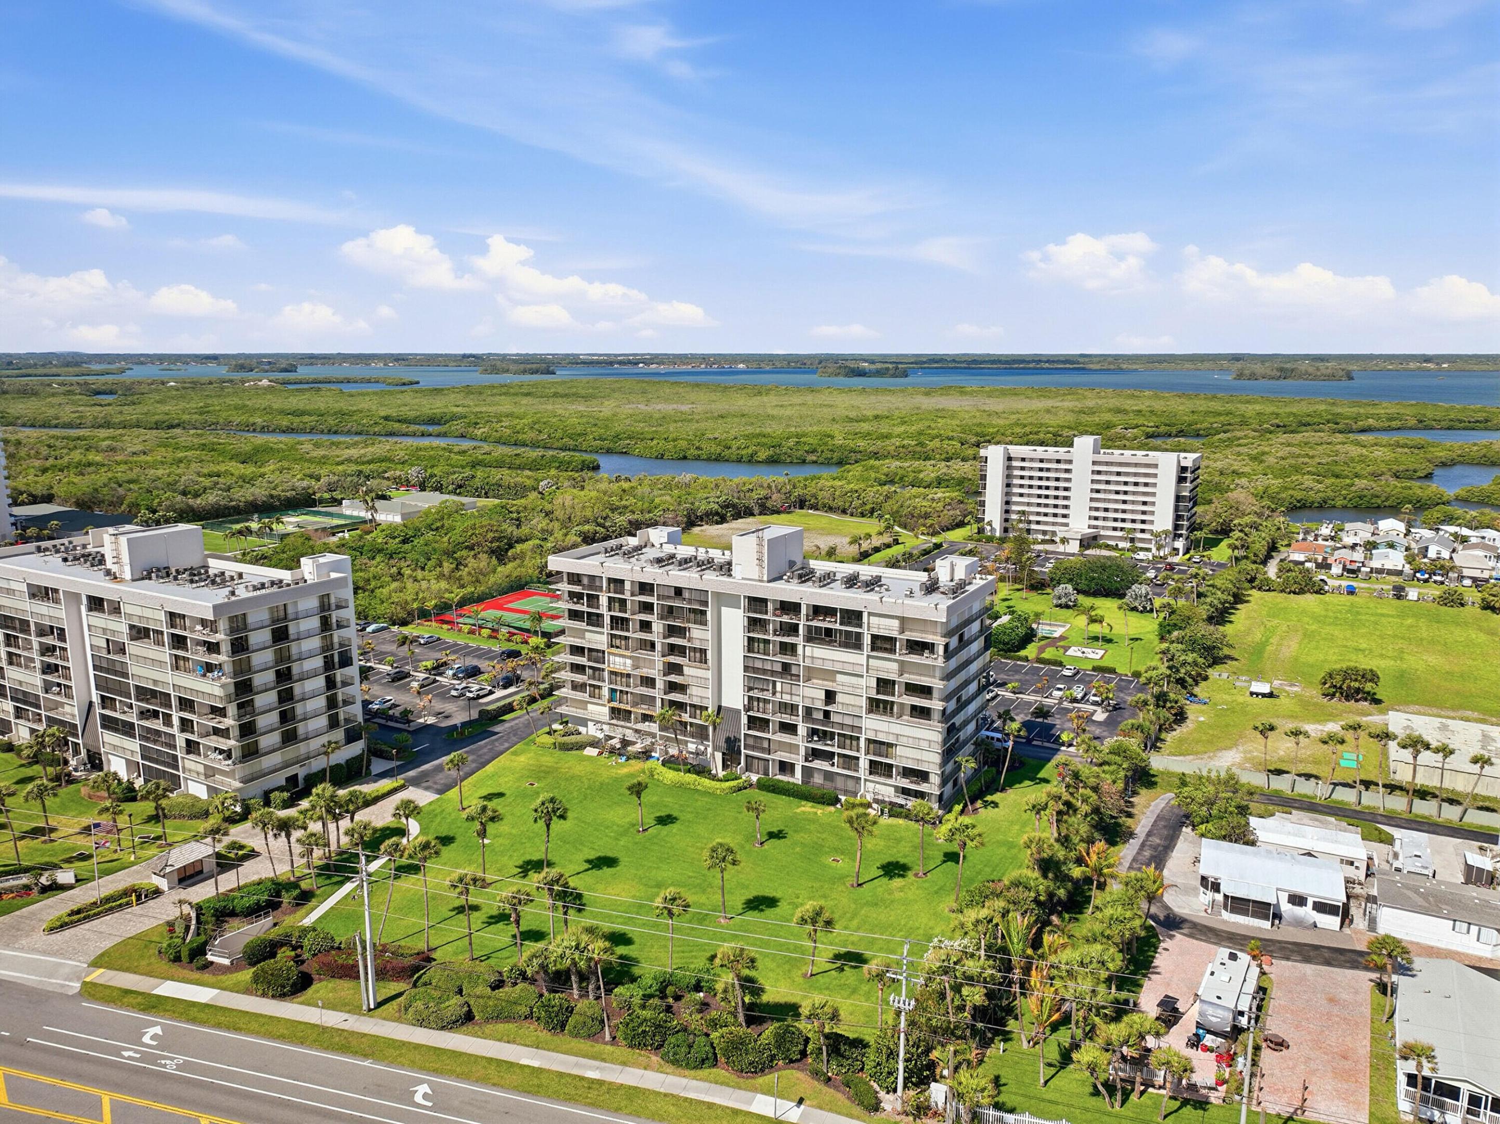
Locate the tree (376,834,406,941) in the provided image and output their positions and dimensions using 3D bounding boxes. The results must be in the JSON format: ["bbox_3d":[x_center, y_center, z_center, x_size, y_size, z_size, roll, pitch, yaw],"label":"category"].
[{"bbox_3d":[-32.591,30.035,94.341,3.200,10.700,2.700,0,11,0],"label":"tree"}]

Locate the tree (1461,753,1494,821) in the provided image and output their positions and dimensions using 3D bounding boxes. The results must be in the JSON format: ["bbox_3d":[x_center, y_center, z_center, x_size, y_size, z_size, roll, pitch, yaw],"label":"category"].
[{"bbox_3d":[84.521,26.238,120.902,2.464,8.414,2.222,0,12,0],"label":"tree"}]

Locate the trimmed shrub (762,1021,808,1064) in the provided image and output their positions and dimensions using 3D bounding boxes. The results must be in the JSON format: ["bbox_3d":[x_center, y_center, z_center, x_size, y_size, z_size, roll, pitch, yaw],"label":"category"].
[{"bbox_3d":[2.690,37.499,81.805,3.423,1.861,3.423,0,12,0],"label":"trimmed shrub"}]

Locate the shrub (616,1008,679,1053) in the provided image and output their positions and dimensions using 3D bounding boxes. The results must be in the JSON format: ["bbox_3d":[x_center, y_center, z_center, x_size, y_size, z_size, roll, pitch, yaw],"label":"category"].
[{"bbox_3d":[-8.250,38.142,84.705,5.100,2.000,3.850,2,12,10],"label":"shrub"}]

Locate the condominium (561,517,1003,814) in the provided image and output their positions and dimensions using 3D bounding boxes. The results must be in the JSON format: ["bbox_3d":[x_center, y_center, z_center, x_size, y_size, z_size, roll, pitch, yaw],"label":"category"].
[{"bbox_3d":[2.187,10.968,143.579,58.875,29.200,20.500,7,13,29],"label":"condominium"}]

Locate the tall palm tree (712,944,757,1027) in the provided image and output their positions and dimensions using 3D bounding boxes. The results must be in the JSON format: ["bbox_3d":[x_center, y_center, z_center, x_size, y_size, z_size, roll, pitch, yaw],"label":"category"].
[{"bbox_3d":[-1.176,34.331,83.899,3.475,7.232,3.475,0,12,0],"label":"tall palm tree"}]

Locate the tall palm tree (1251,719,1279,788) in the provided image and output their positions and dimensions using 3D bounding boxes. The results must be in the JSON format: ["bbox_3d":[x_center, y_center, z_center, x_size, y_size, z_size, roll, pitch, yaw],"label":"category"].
[{"bbox_3d":[63.567,23.955,128.920,3.000,8.900,2.900,0,11,0],"label":"tall palm tree"}]

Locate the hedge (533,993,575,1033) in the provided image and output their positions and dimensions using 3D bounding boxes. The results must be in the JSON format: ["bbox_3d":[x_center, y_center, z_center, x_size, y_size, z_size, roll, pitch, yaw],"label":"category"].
[{"bbox_3d":[-15.933,36.700,84.901,3.301,2.214,3.301,0,12,0],"label":"hedge"}]

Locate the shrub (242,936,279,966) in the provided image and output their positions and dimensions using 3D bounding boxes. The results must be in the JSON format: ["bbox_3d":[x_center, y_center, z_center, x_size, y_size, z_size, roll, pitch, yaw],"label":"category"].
[{"bbox_3d":[-44.070,34.922,93.632,2.974,2.217,2.974,0,12,0],"label":"shrub"}]

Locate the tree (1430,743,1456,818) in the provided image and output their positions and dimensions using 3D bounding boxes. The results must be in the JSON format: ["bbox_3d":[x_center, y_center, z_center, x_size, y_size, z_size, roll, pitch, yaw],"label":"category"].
[{"bbox_3d":[79.993,25.458,120.737,3.000,9.200,2.900,0,11,0],"label":"tree"}]

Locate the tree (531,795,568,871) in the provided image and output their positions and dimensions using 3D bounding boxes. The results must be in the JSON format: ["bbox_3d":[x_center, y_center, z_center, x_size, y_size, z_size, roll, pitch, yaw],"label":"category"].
[{"bbox_3d":[-20.094,28.268,104.837,3.400,10.000,3.200,0,11,0],"label":"tree"}]

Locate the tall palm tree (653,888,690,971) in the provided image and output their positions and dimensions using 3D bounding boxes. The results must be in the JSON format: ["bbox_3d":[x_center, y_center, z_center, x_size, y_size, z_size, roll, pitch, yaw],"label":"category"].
[{"bbox_3d":[-6.942,33.165,93.129,3.340,8.410,3.340,0,11,0],"label":"tall palm tree"}]

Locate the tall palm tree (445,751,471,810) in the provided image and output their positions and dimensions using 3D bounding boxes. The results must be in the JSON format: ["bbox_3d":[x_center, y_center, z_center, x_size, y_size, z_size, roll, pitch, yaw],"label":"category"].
[{"bbox_3d":[-34.790,26.114,123.957,3.085,7.385,3.085,0,12,0],"label":"tall palm tree"}]

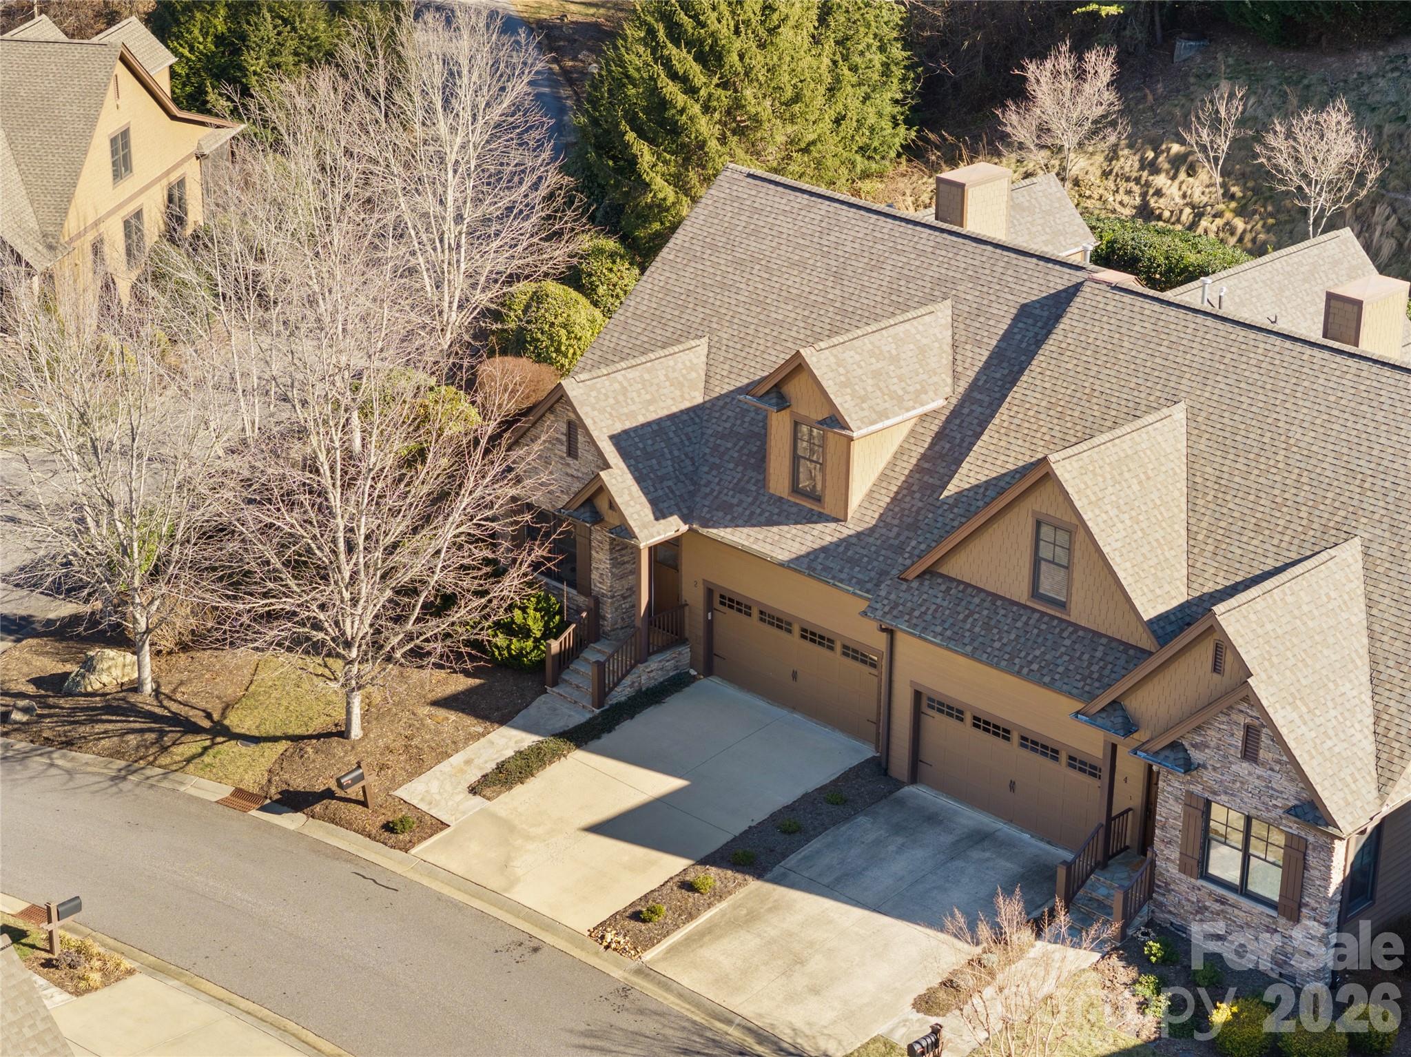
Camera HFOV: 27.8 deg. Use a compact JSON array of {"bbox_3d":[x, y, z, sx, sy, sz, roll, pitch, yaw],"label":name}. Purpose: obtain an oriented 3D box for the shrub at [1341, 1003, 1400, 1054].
[{"bbox_3d":[11.473,8.625,49.177,1.030,0.820,1.030,21,30,40],"label":"shrub"}]

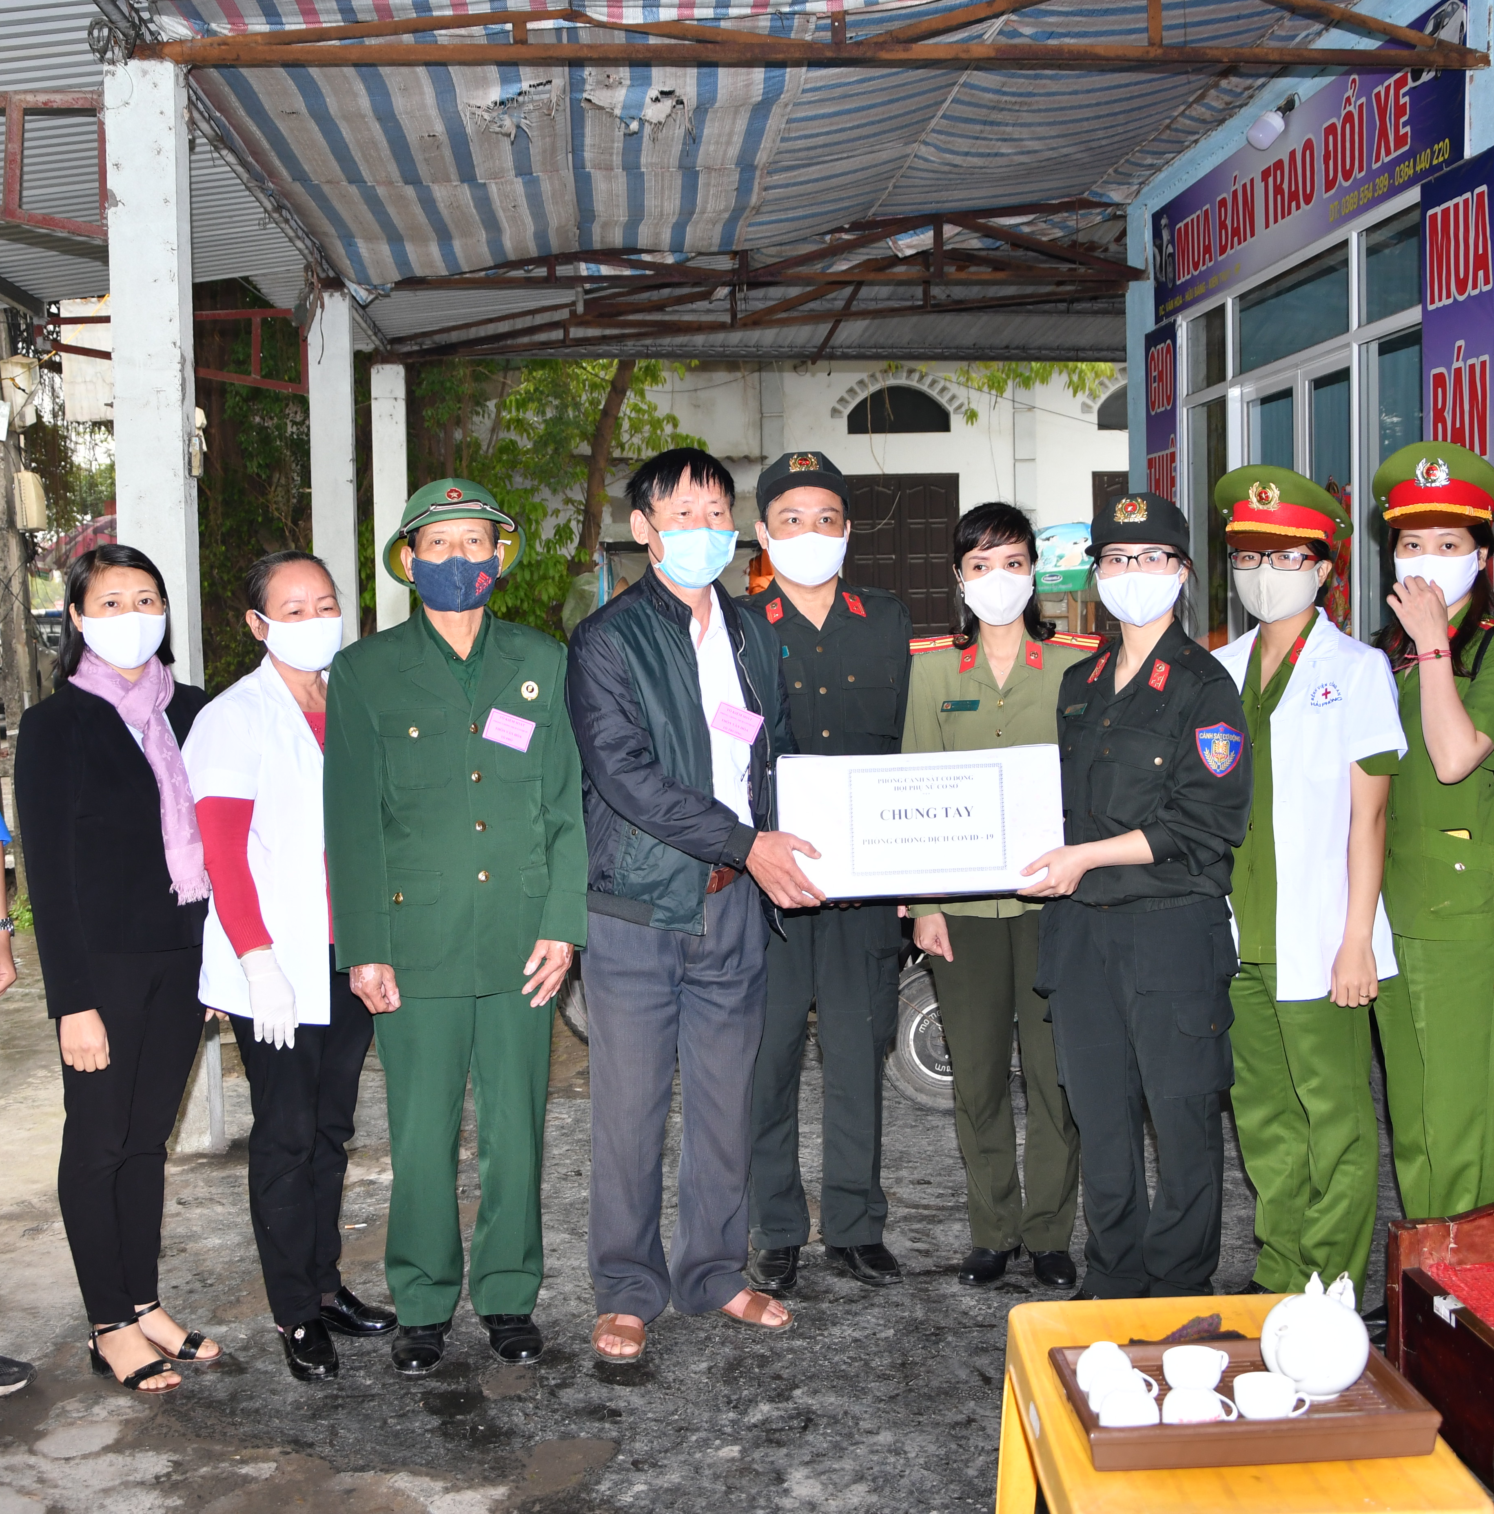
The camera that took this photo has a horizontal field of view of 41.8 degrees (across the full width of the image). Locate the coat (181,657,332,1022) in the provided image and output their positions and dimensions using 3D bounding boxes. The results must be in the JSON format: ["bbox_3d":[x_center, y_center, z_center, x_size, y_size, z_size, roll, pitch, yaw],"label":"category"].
[{"bbox_3d":[-0.897,0.159,3.854,0.480,0.724,0.280,-3,4,-33],"label":"coat"}]

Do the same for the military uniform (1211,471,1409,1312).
[{"bbox_3d":[1.120,0.254,3.900,0.420,1.640,0.280,2,4,40],"label":"military uniform"}]

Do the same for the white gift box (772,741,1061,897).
[{"bbox_3d":[0.322,0.121,3.785,0.525,0.265,0.330,-2,0,0],"label":"white gift box"}]

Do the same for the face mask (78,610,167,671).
[{"bbox_3d":[-1.171,-0.218,3.670,0.158,0.115,0.100,-3,4,-26],"label":"face mask"}]

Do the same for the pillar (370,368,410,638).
[{"bbox_3d":[-2.076,-0.780,11.400,0.190,2.980,0.190,-1,3,-4],"label":"pillar"}]

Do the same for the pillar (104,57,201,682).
[{"bbox_3d":[-1.583,-0.382,5.316,0.190,2.924,0.190,-1,4,-4],"label":"pillar"}]

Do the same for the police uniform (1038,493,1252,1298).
[{"bbox_3d":[0.828,0.296,4.029,0.460,1.671,0.340,2,5,40],"label":"police uniform"}]

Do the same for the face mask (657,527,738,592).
[{"bbox_3d":[-0.099,-0.388,3.830,0.150,0.120,0.090,-2,4,-20],"label":"face mask"}]

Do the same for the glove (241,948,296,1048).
[{"bbox_3d":[-0.905,0.460,3.700,0.085,0.195,0.060,-14,3,-19],"label":"glove"}]

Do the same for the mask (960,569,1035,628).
[{"bbox_3d":[0.521,-0.328,4.060,0.150,0.120,0.100,-1,3,5],"label":"mask"}]

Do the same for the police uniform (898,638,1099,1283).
[{"bbox_3d":[0.560,0.415,4.241,0.460,1.413,0.270,0,4,8],"label":"police uniform"}]

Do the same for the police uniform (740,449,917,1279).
[{"bbox_3d":[0.160,0.230,4.258,0.480,1.784,0.290,-1,4,-2],"label":"police uniform"}]

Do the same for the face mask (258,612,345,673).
[{"bbox_3d":[-0.859,-0.221,3.770,0.150,0.118,0.095,-3,4,-35],"label":"face mask"}]

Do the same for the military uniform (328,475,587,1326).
[{"bbox_3d":[-0.561,0.305,3.803,0.530,1.675,0.320,-2,4,-12],"label":"military uniform"}]

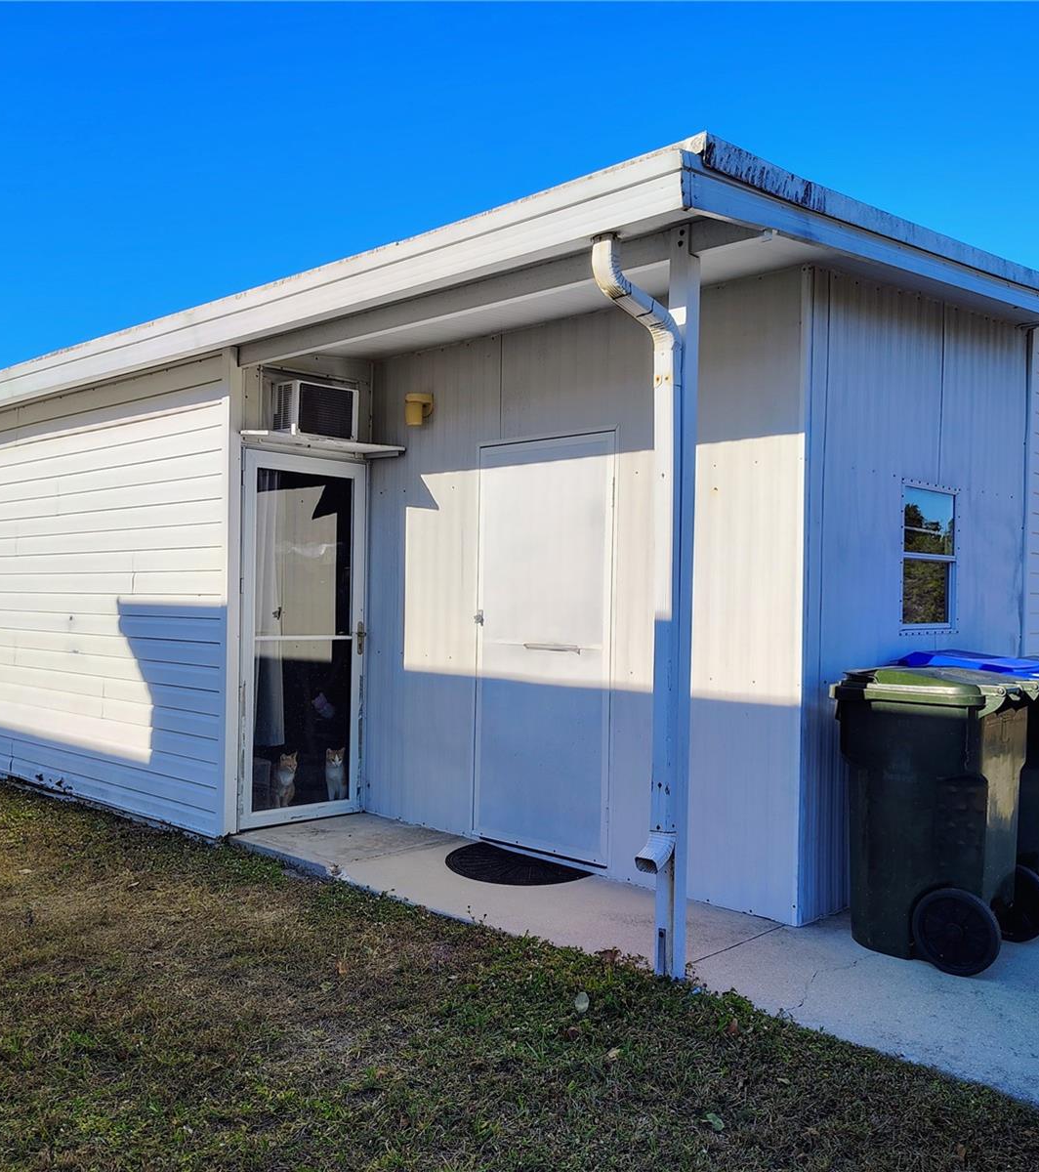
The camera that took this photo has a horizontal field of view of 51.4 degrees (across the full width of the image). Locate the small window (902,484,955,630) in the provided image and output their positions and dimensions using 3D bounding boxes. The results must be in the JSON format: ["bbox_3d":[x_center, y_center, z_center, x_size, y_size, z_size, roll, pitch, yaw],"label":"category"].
[{"bbox_3d":[2.016,-0.133,5.337,0.066,0.681,0.616,0,-1,44],"label":"small window"}]

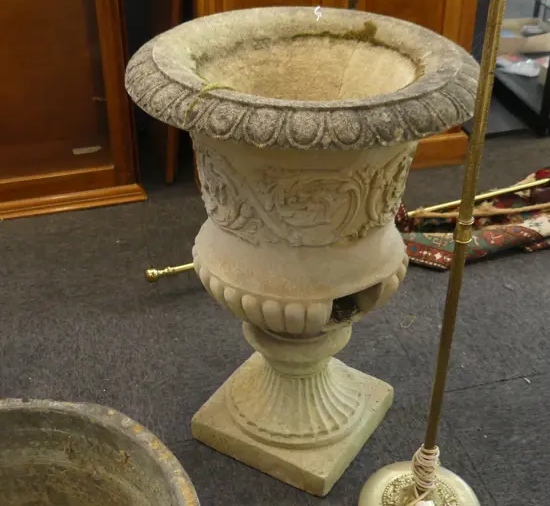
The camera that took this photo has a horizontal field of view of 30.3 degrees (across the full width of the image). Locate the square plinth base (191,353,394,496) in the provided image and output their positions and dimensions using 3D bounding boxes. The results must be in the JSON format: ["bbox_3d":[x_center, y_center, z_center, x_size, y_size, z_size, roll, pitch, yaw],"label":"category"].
[{"bbox_3d":[0.042,0.276,2.050,0.305,0.174,0.305,19,38,25],"label":"square plinth base"}]

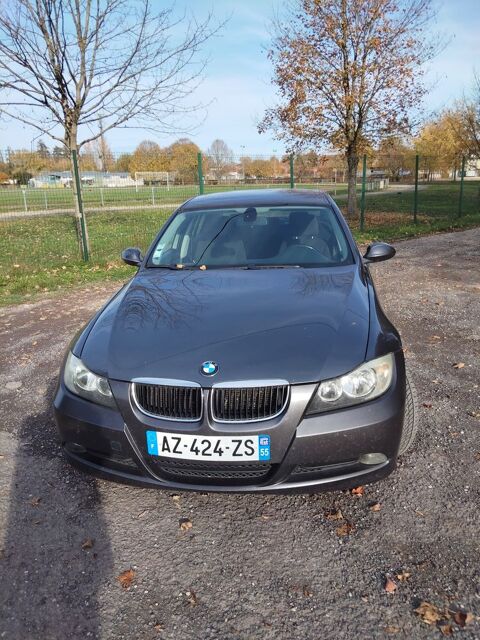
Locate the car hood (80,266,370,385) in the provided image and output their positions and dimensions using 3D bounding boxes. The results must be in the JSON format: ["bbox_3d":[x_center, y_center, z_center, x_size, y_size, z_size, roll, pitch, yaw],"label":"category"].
[{"bbox_3d":[-0.044,-0.038,2.512,1.520,0.270,1.380,0,17,8],"label":"car hood"}]

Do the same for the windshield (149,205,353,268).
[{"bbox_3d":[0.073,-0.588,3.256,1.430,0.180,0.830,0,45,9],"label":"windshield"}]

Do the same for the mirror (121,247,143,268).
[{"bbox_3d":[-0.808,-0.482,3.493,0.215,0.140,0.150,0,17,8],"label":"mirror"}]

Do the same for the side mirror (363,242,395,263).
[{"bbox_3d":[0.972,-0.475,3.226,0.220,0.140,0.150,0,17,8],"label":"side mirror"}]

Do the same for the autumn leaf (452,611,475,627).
[{"bbox_3d":[0.776,1.037,1.605,0.075,0.030,0.050,-3,17,0],"label":"autumn leaf"}]

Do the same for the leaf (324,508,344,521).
[{"bbox_3d":[0.436,0.898,2.133,0.090,0.025,0.060,-3,17,0],"label":"leaf"}]

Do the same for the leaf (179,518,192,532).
[{"bbox_3d":[-0.249,0.940,2.115,0.058,0.022,0.070,-2,17,0],"label":"leaf"}]

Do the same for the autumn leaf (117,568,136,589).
[{"bbox_3d":[-0.452,1.029,1.839,0.088,0.025,0.075,-10,18,-24],"label":"autumn leaf"}]

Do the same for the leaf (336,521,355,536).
[{"bbox_3d":[0.467,0.922,2.045,0.082,0.025,0.080,-3,17,0],"label":"leaf"}]

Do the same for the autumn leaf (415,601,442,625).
[{"bbox_3d":[0.666,1.034,1.633,0.100,0.030,0.088,3,18,19],"label":"autumn leaf"}]

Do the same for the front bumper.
[{"bbox_3d":[-0.102,0.484,2.120,1.770,0.530,0.500,0,17,8],"label":"front bumper"}]

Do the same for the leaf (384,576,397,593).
[{"bbox_3d":[0.571,1.003,1.753,0.043,0.028,0.058,-3,17,0],"label":"leaf"}]

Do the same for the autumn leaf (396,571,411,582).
[{"bbox_3d":[0.636,0.998,1.799,0.052,0.020,0.050,-2,17,0],"label":"autumn leaf"}]

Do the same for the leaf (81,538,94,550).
[{"bbox_3d":[-0.669,0.985,2.028,0.060,0.020,0.060,-2,17,0],"label":"leaf"}]

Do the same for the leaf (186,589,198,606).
[{"bbox_3d":[-0.179,1.049,1.746,0.047,0.020,0.070,-2,17,0],"label":"leaf"}]

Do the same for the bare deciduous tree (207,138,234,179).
[{"bbox_3d":[-5.625,-44.721,130.000,7.800,13.000,7.800,-3,17,0],"label":"bare deciduous tree"}]

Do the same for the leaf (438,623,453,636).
[{"bbox_3d":[0.700,1.054,1.574,0.047,0.022,0.048,-3,17,0],"label":"leaf"}]

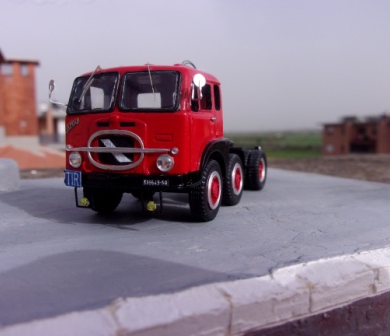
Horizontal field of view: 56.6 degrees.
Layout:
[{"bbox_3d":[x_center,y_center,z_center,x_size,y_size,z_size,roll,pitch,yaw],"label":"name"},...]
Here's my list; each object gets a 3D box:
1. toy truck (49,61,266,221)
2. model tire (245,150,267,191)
[{"bbox_3d":[-0.003,-0.013,0.194,0.061,0.061,0.134,2,6,23],"label":"toy truck"},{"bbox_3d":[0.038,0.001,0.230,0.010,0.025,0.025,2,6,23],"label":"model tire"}]

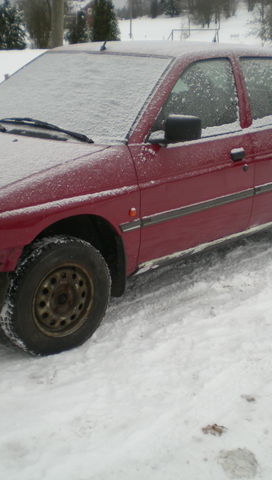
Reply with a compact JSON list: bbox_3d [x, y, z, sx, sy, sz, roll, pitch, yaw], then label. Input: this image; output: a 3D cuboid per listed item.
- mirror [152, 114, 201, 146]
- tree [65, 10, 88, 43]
[{"bbox_3d":[0.201,-0.546,3.511,0.220,0.135,0.160,14,21,40],"label":"mirror"},{"bbox_3d":[-4.829,-17.212,58.000,1.900,3.600,1.900,-1,16,-5],"label":"tree"}]

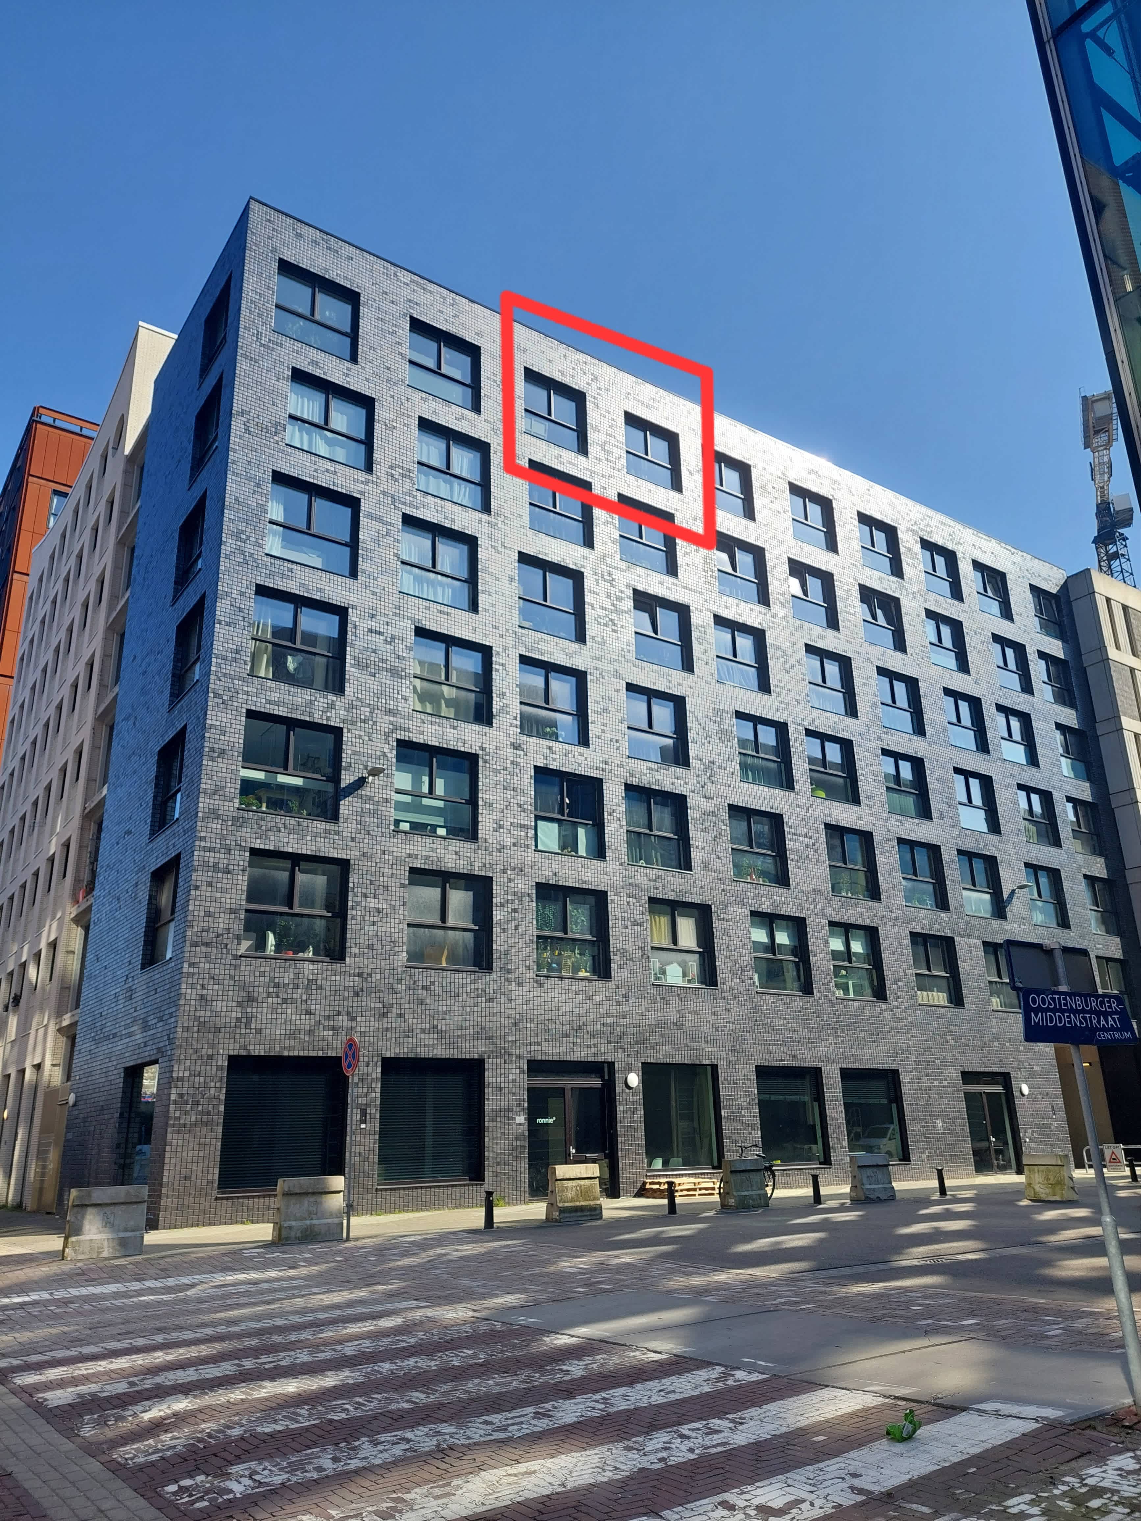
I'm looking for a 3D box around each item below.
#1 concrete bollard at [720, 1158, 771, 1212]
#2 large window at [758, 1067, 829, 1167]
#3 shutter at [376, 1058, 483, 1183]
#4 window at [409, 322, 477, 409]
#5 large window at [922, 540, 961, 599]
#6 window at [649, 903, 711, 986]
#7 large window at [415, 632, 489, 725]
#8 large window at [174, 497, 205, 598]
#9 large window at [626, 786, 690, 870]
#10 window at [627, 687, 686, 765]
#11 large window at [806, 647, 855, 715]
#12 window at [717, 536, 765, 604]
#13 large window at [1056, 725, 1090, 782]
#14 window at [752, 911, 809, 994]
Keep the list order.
[{"bbox_3d":[3.535,8.700,22.584,0.920,0.910,0.530,12,-23,-33],"label":"concrete bollard"},{"bbox_3d":[5.845,9.460,29.149,2.506,2.552,0.250,11,-22,-33],"label":"large window"},{"bbox_3d":[-2.980,7.650,23.340,2.505,2.523,0.200,11,-22,-33],"label":"shutter"},{"bbox_3d":[-3.510,-10.810,30.247,2.220,2.220,0.200,12,-23,-33],"label":"window"},{"bbox_3d":[13.744,-7.012,40.894,2.040,2.040,0.200,12,-23,-33],"label":"large window"},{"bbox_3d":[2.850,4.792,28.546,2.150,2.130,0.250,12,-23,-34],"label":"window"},{"bbox_3d":[-2.872,-1.984,26.700,2.040,2.040,0.200,12,-23,-33],"label":"large window"},{"bbox_3d":[-8.988,-5.068,26.298,0.250,2.145,2.091,11,-22,-33],"label":"large window"},{"bbox_3d":[2.266,1.895,29.531,2.202,2.212,0.250,12,-23,-33],"label":"large window"},{"bbox_3d":[2.337,-0.897,30.173,2.123,2.128,0.250,11,-22,-33],"label":"window"},{"bbox_3d":[8.514,-2.588,36.247,2.220,2.220,0.200,12,-23,-33],"label":"large window"},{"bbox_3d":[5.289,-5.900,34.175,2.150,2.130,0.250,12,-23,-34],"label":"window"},{"bbox_3d":[20.098,-0.221,44.013,2.220,2.220,0.200,12,-23,-33],"label":"large window"},{"bbox_3d":[5.821,5.465,30.852,2.202,2.212,0.250,12,-23,-33],"label":"window"}]

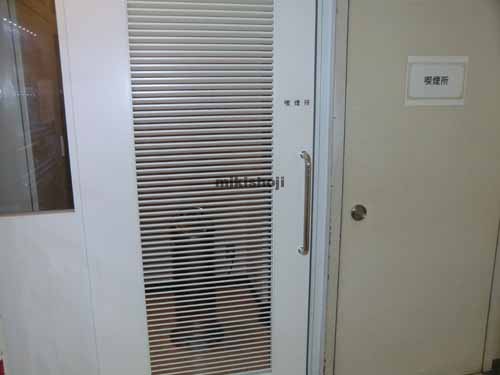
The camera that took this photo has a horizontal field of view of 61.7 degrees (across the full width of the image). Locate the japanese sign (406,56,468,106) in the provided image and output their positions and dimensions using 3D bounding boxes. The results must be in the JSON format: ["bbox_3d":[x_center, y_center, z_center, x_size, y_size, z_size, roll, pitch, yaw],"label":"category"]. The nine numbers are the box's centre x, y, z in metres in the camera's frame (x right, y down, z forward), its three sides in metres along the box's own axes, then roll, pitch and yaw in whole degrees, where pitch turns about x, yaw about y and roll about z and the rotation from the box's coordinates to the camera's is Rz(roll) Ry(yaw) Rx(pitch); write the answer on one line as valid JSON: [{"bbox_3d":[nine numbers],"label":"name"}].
[{"bbox_3d":[0.833,-0.469,1.854,0.302,0.212,0.012,-3,12,-12],"label":"japanese sign"}]

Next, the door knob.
[{"bbox_3d":[0.490,0.114,1.883,0.066,0.066,0.054,-3,12,-12],"label":"door knob"}]

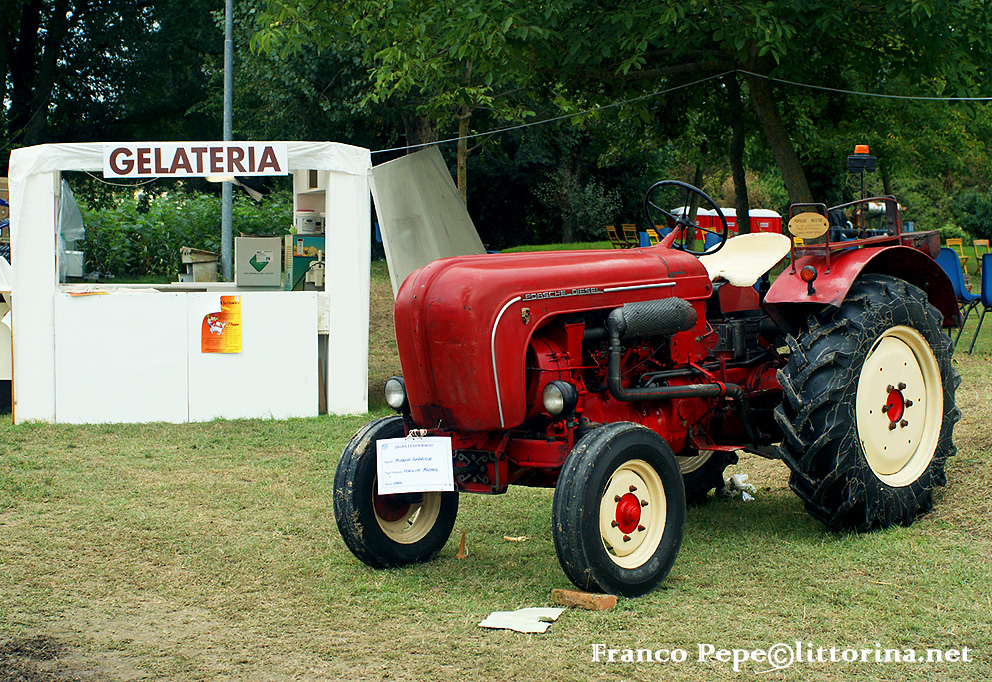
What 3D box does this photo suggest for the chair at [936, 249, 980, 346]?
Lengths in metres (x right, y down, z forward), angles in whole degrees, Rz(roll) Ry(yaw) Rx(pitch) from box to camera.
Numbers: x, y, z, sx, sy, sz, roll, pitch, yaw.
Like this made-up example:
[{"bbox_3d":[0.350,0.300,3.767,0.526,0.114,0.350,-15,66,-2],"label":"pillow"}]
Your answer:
[{"bbox_3d":[3.698,-0.339,15.200,0.520,0.810,0.480,-2,4,-31],"label":"chair"}]

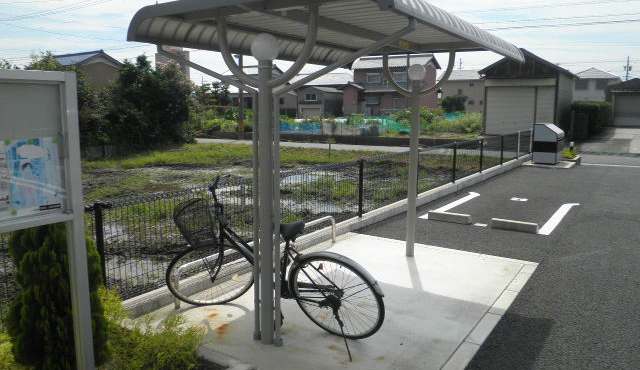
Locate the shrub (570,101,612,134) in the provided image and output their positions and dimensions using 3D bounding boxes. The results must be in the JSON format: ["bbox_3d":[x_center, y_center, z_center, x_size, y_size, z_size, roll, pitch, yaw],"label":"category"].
[{"bbox_3d":[15.705,-3.739,27.729,1.500,1.750,4.200,6,10,36],"label":"shrub"}]

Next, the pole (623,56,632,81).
[{"bbox_3d":[47.172,-14.509,73.617,1.300,10.600,0.500,5,9,28],"label":"pole"}]

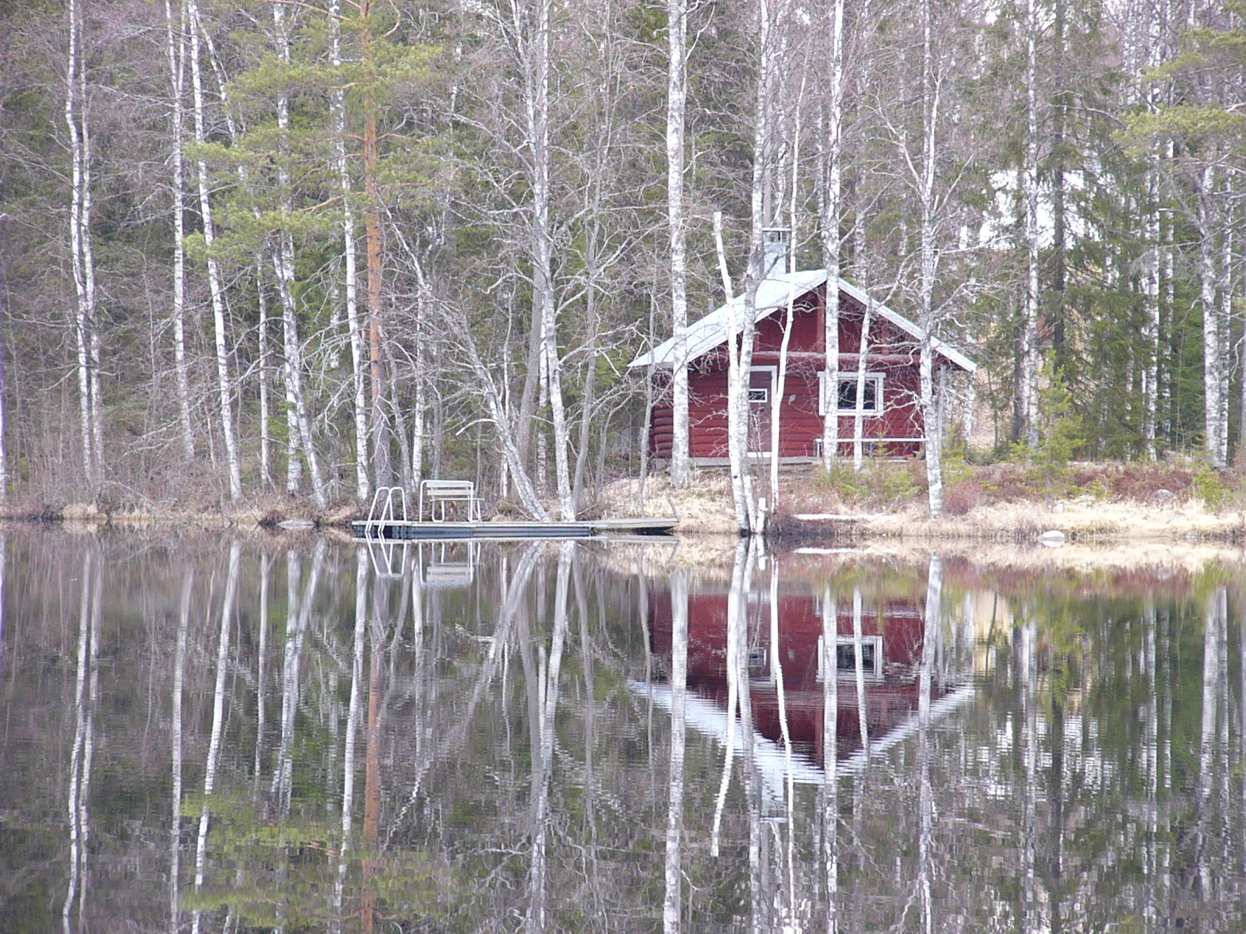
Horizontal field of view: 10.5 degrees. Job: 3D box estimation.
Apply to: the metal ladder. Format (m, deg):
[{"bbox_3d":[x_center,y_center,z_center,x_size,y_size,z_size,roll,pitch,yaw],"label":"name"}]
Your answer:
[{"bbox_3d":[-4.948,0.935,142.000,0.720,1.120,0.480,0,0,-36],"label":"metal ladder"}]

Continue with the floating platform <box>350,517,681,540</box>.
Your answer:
[{"bbox_3d":[-2.240,1.290,143.900,6.800,0.360,2.100,0,0,-37],"label":"floating platform"}]

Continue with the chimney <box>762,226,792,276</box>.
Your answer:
[{"bbox_3d":[3.525,-4.941,155.900,0.580,1.130,0.580,0,0,-12],"label":"chimney"}]

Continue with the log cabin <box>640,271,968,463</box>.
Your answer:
[{"bbox_3d":[4.000,-2.260,154.300,6.800,4.250,5.400,0,0,-12],"label":"log cabin"}]

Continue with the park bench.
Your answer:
[{"bbox_3d":[-3.609,0.710,142.500,1.250,0.870,0.520,0,0,-36],"label":"park bench"}]

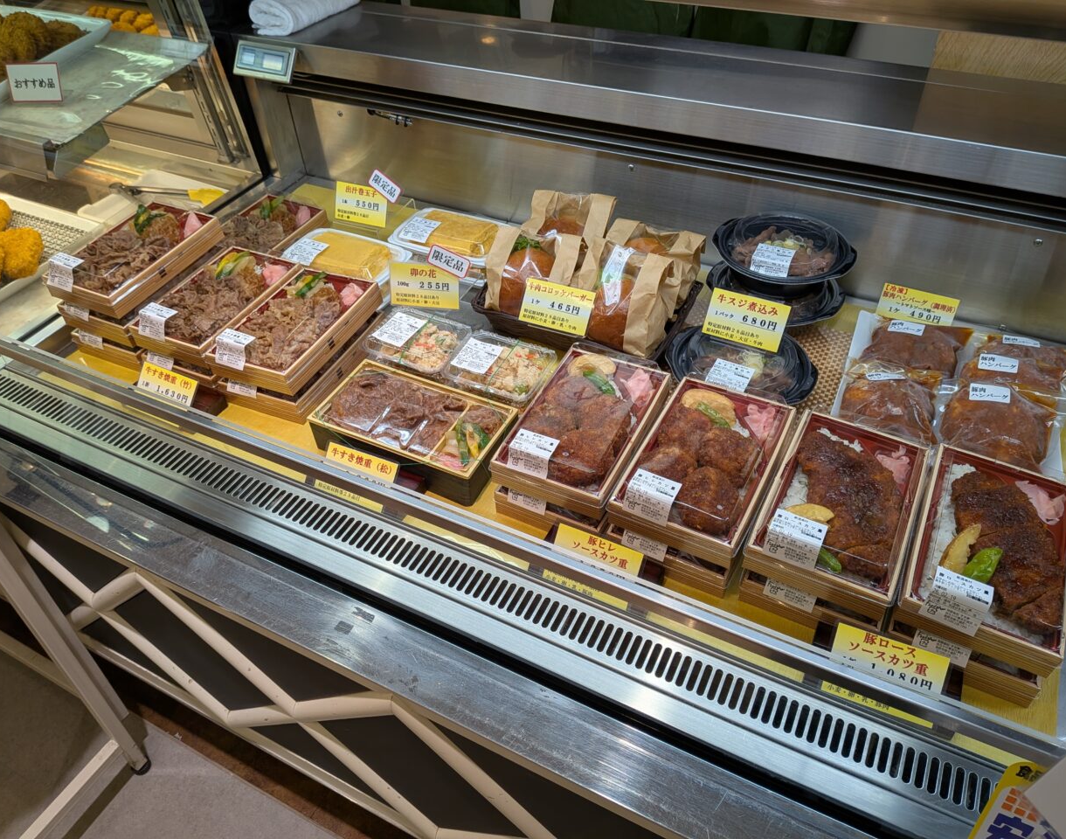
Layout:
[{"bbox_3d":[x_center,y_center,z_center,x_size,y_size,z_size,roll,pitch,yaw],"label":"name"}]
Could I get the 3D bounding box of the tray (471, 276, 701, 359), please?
[{"bbox_3d":[0.077,-0.150,1.086,0.266,0.057,0.179,19,49,22],"label":"tray"}]

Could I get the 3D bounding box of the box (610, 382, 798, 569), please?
[{"bbox_3d":[0.192,0.050,0.865,0.131,0.034,0.216,19,49,22],"label":"box"}]

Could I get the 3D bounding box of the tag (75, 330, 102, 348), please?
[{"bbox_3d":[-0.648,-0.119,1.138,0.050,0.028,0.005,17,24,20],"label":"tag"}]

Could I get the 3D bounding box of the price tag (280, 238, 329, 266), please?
[{"bbox_3d":[-0.337,-0.247,1.144,0.050,0.006,0.053,18,67,21],"label":"price tag"}]

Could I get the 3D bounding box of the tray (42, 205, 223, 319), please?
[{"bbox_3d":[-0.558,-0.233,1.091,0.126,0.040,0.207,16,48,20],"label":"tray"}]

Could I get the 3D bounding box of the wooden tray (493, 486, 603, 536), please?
[{"bbox_3d":[0.065,0.047,0.949,0.131,0.034,0.216,18,49,21],"label":"wooden tray"}]

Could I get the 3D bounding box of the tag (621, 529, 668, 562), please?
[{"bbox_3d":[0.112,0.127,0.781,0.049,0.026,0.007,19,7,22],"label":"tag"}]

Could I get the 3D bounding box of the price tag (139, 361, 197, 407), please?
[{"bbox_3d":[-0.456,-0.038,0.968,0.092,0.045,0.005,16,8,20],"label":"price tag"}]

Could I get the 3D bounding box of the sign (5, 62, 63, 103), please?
[{"bbox_3d":[-0.778,-0.525,1.211,0.088,0.056,0.004,3,18,9],"label":"sign"}]

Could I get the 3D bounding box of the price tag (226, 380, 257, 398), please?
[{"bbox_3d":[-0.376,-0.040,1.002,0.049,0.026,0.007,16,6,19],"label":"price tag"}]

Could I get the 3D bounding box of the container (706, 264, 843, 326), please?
[{"bbox_3d":[0.351,-0.179,1.131,0.194,0.073,0.169,9,46,13],"label":"container"}]

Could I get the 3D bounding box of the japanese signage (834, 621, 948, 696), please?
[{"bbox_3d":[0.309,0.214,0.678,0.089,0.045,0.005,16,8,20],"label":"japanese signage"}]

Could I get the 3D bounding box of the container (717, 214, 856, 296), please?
[{"bbox_3d":[0.346,-0.228,1.080,0.194,0.073,0.169,11,46,15],"label":"container"}]

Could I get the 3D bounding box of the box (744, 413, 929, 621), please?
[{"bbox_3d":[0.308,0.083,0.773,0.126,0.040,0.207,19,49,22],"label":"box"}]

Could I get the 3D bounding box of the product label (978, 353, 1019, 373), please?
[{"bbox_3d":[0.598,-0.071,0.994,0.045,0.004,0.026,11,56,15],"label":"product label"}]

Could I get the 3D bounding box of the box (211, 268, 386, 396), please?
[{"bbox_3d":[-0.327,-0.129,1.085,0.131,0.034,0.216,16,48,19],"label":"box"}]

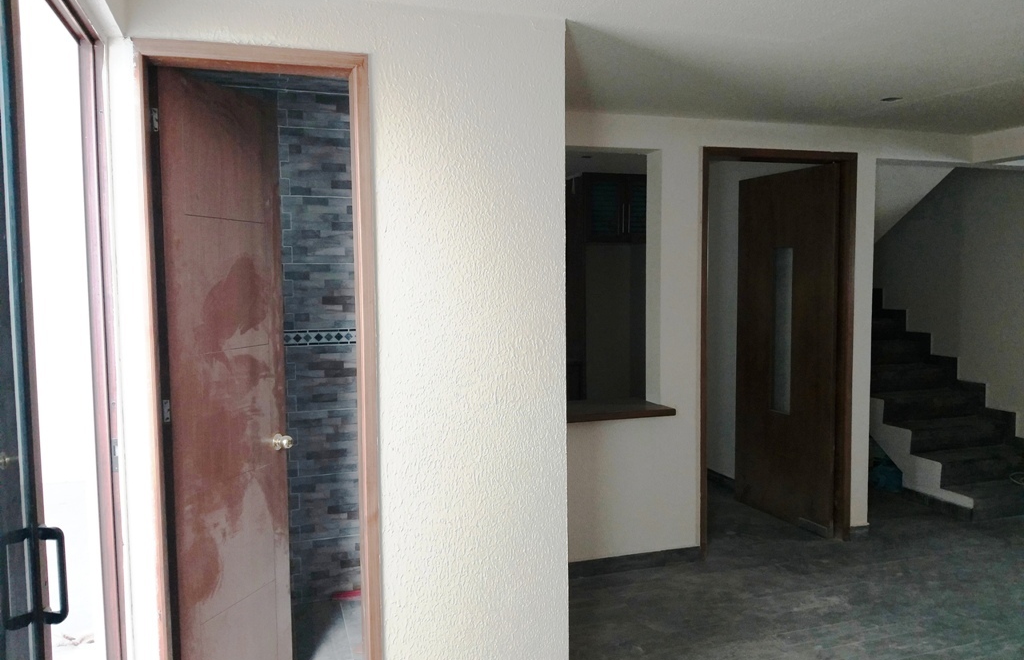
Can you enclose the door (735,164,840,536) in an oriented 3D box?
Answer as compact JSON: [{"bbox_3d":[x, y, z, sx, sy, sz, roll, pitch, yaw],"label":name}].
[{"bbox_3d":[1.689,0.109,4.779,0.045,2.139,0.822,-2,4,-23],"label":"door"}]

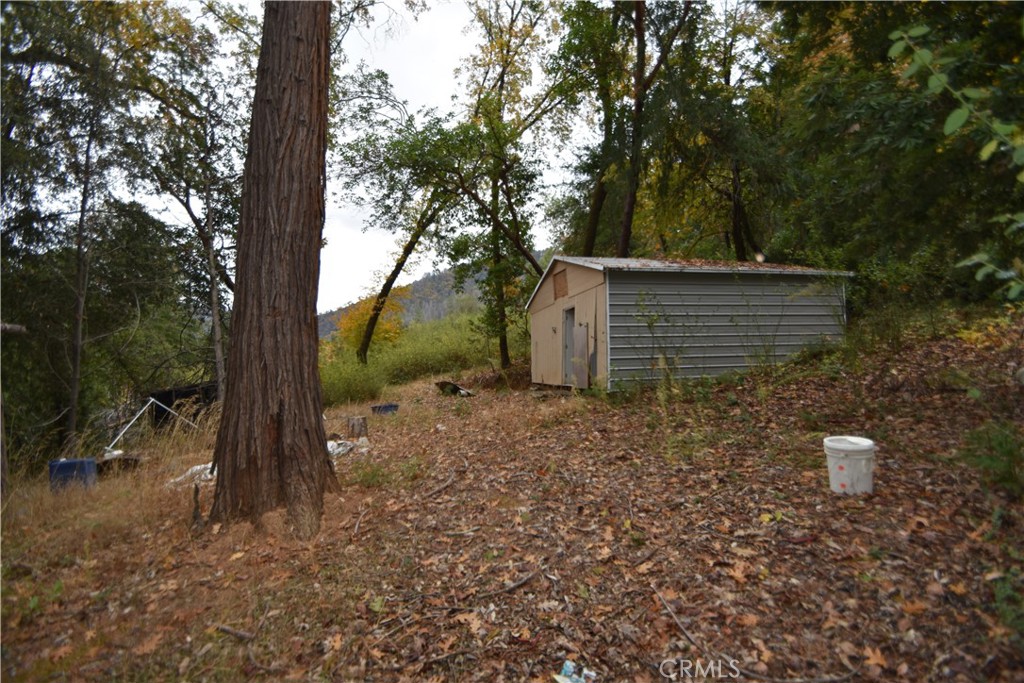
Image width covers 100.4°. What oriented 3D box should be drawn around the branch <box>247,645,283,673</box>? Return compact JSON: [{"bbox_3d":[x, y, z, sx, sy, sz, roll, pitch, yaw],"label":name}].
[{"bbox_3d":[-1.481,1.854,2.508,0.443,0.035,0.075,-10,-1,38],"label":"branch"}]

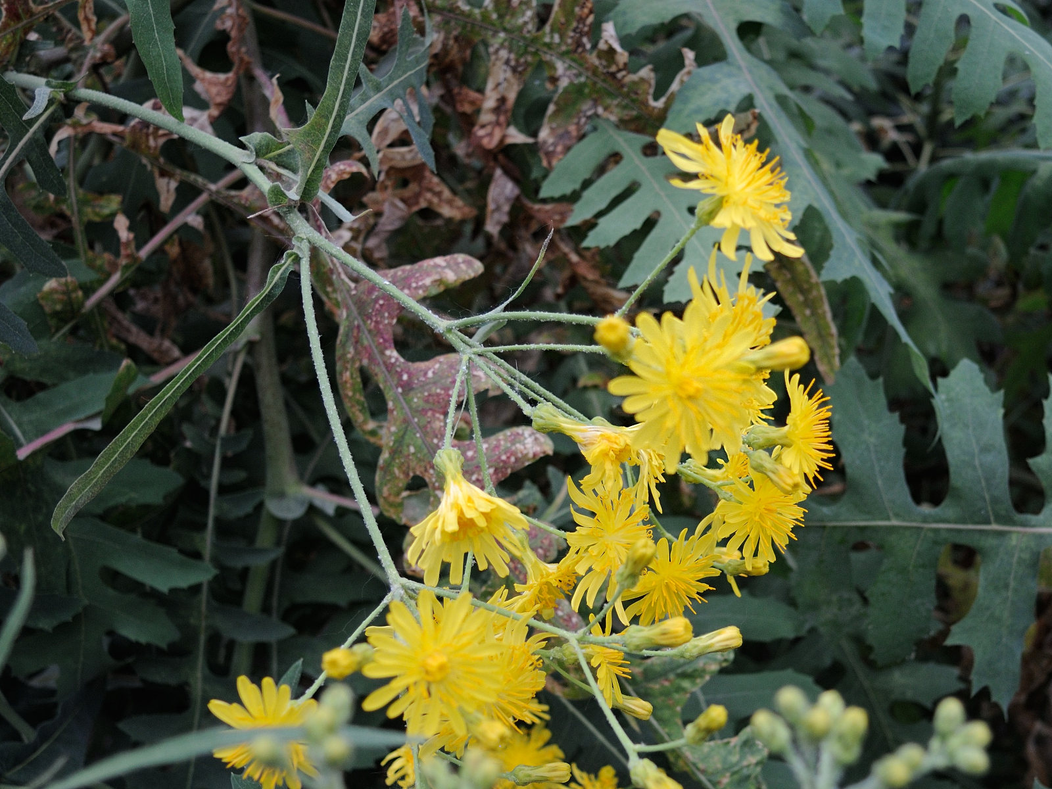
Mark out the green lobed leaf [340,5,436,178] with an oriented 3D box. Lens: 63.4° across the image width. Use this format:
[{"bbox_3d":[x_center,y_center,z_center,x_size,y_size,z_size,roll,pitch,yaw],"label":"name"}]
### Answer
[{"bbox_3d":[-0.044,-0.093,0.260,0.041,0.049,0.016,-34,7,-15],"label":"green lobed leaf"}]

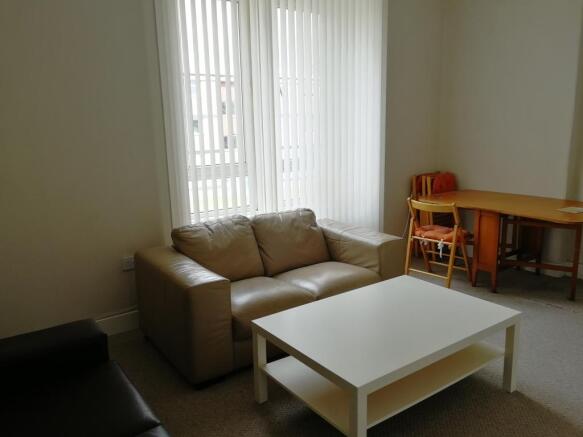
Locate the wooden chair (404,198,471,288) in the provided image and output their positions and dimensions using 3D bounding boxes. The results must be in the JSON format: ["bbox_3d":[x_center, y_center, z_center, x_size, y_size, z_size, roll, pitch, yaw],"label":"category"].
[{"bbox_3d":[1.347,0.211,4.144,0.440,0.780,0.500,9,15,43],"label":"wooden chair"}]

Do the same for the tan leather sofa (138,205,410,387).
[{"bbox_3d":[-0.114,0.398,3.283,1.700,0.800,0.880,-9,13,-35],"label":"tan leather sofa"}]

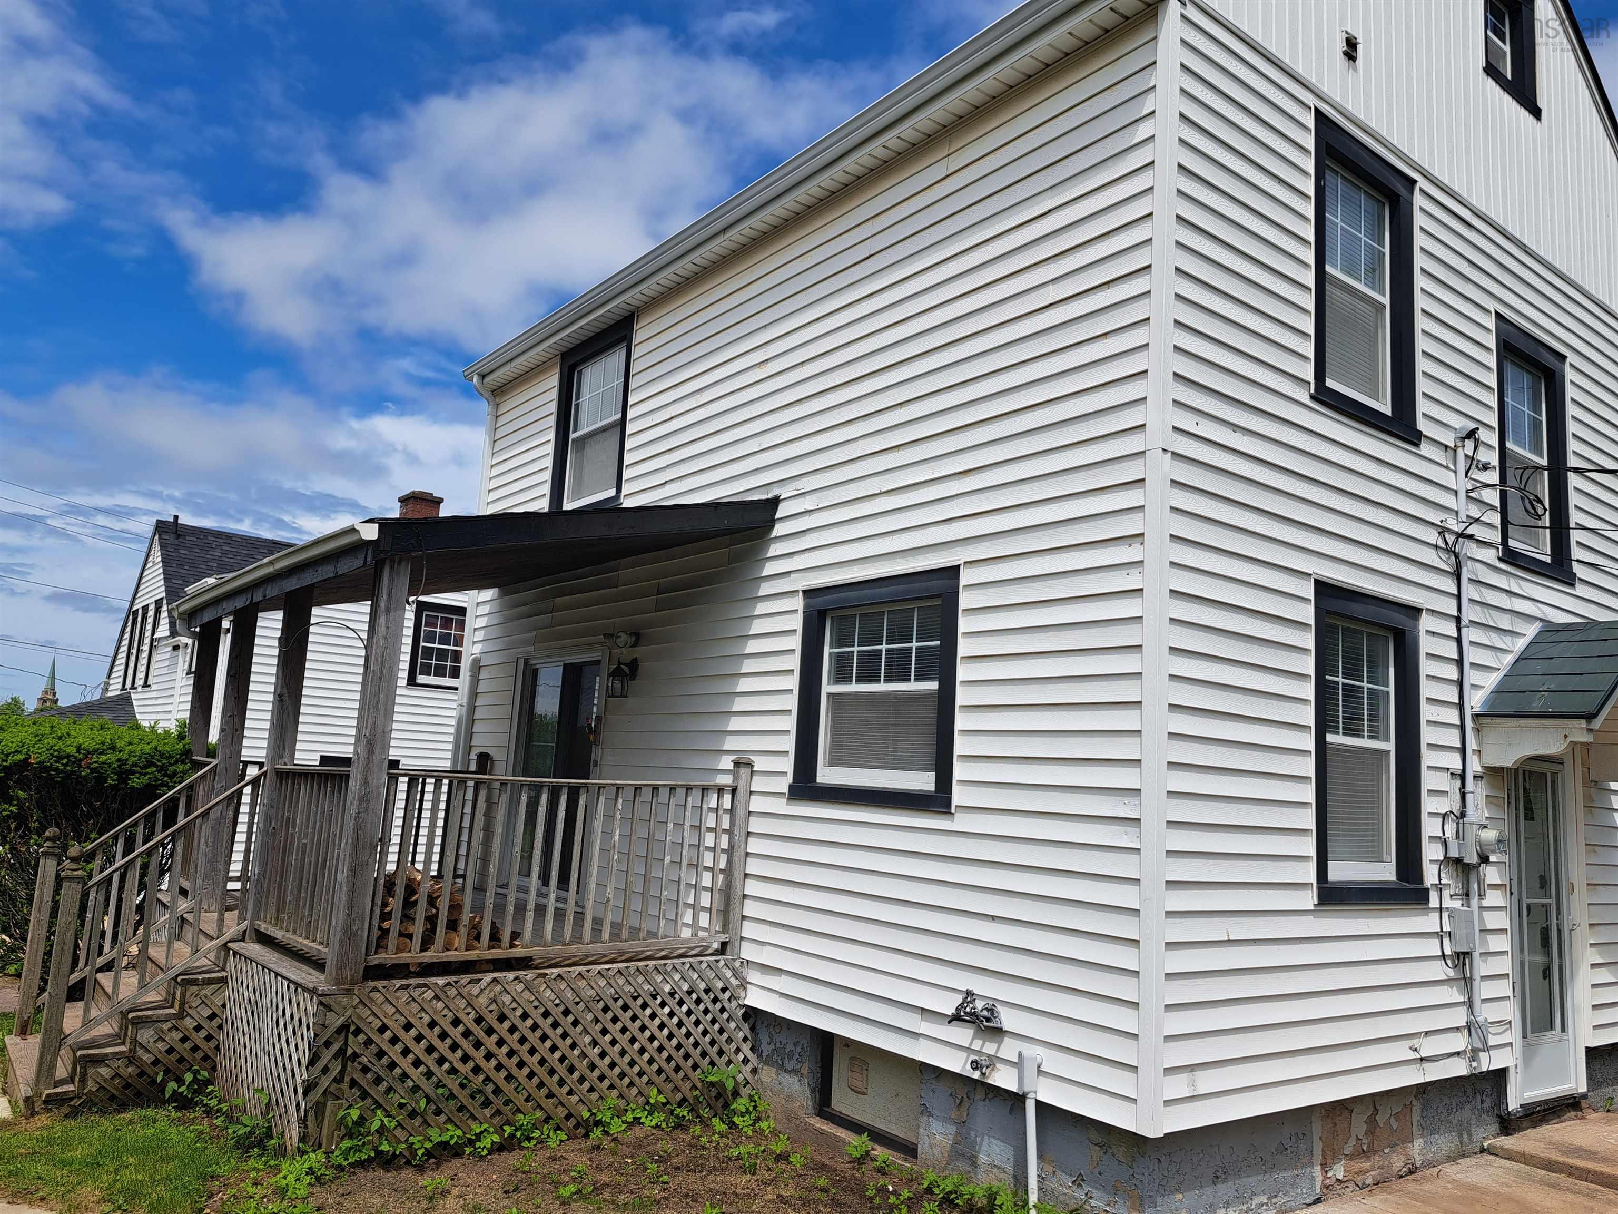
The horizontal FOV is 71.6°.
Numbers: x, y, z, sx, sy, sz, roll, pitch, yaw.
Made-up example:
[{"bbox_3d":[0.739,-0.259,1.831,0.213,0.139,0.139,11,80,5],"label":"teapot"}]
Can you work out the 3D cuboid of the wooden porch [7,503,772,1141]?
[{"bbox_3d":[-3.287,1.191,8.100,3.495,3.930,5.170,10,-11,-37],"label":"wooden porch"}]

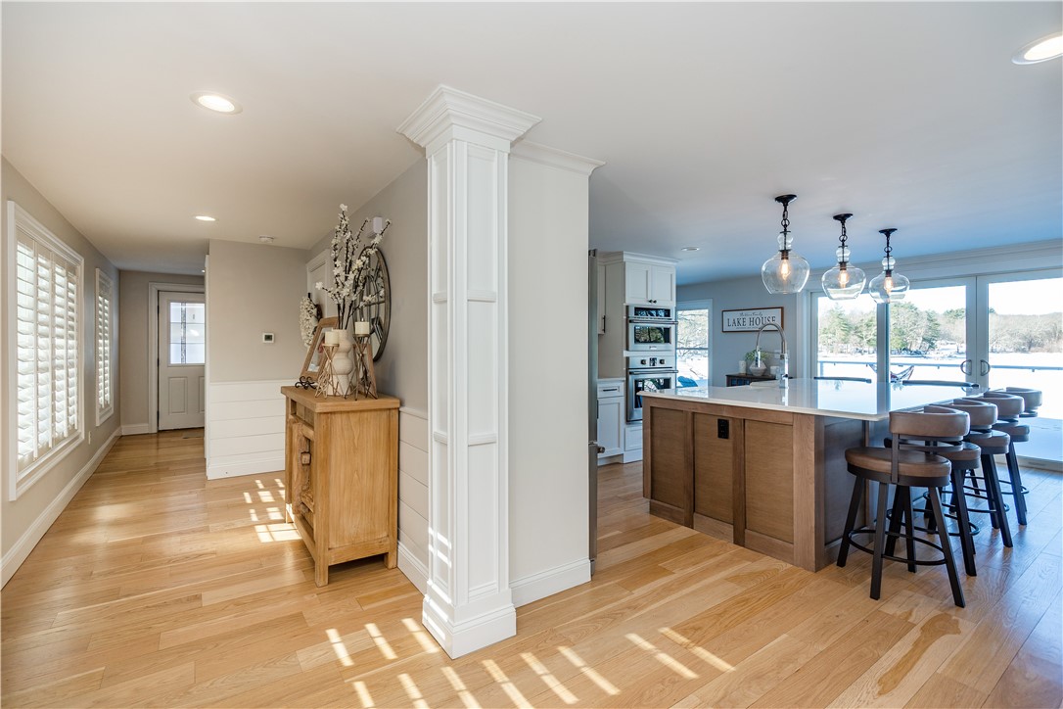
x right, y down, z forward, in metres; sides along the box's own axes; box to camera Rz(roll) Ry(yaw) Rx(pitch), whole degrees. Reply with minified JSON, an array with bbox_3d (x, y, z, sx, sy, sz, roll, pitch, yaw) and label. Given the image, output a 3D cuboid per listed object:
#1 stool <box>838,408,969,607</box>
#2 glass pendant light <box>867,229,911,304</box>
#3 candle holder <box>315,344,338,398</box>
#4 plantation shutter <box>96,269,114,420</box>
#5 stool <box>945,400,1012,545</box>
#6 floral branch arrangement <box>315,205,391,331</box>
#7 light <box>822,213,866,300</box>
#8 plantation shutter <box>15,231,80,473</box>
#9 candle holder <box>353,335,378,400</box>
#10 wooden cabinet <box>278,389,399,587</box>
[{"bbox_3d":[1.946,0.754,2.505,0.540,0.945,0.555,0,1,-36],"label":"stool"},{"bbox_3d":[3.109,-0.762,4.146,0.285,0.645,0.285,0,1,-36],"label":"glass pendant light"},{"bbox_3d":[-1.176,0.094,2.769,0.165,0.314,0.165,-1,1,-35],"label":"candle holder"},{"bbox_3d":[-4.973,-0.084,5.524,0.080,1.600,1.180,-1,1,-35],"label":"plantation shutter"},{"bbox_3d":[2.992,0.746,3.255,0.540,0.945,0.555,0,1,-36],"label":"stool"},{"bbox_3d":[-1.089,-0.534,2.880,0.430,0.770,0.430,-1,1,-35],"label":"floral branch arrangement"},{"bbox_3d":[2.434,-0.757,3.697,0.285,0.645,0.285,0,1,-36],"label":"light"},{"bbox_3d":[-3.453,-0.033,3.429,0.055,1.440,1.850,0,1,-36],"label":"plantation shutter"},{"bbox_3d":[-0.967,0.072,2.688,0.175,0.361,0.175,-1,1,-35],"label":"candle holder"},{"bbox_3d":[-1.275,0.725,3.034,0.435,0.970,1.165,0,1,-36],"label":"wooden cabinet"}]

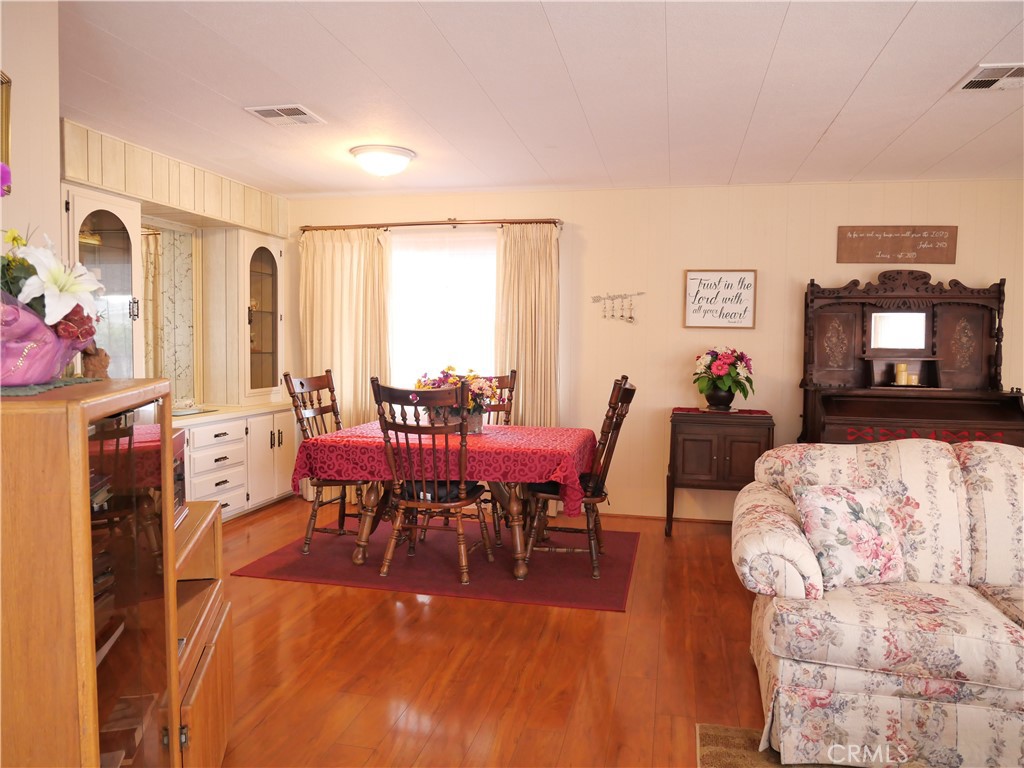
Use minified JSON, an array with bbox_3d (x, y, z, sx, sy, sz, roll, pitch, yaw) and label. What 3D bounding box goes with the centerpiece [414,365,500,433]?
[{"bbox_3d":[-0.337,0.096,4.370,0.510,0.400,0.300,2,3,13],"label":"centerpiece"}]

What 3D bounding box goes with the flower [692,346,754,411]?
[{"bbox_3d":[1.425,-0.032,4.790,0.400,0.440,0.360,2,4,13],"label":"flower"}]

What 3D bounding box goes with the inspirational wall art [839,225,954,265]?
[{"bbox_3d":[2.591,-0.939,4.796,0.734,0.257,0.022,2,3,13],"label":"inspirational wall art"}]

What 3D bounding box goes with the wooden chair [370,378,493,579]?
[{"bbox_3d":[-0.426,0.503,3.915,0.520,1.090,0.600,2,4,15],"label":"wooden chair"}]

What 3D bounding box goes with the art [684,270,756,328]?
[{"bbox_3d":[1.450,-0.592,4.963,0.485,0.405,0.025,2,4,13],"label":"art"}]

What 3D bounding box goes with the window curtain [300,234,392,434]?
[{"bbox_3d":[-1.299,-0.144,5.510,0.750,2.100,0.130,2,4,13],"label":"window curtain"}]

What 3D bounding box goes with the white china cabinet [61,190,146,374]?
[{"bbox_3d":[-2.388,-0.420,3.949,0.330,1.270,0.560,2,4,13],"label":"white china cabinet"}]

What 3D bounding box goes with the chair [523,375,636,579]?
[{"bbox_3d":[0.398,0.504,4.133,0.600,1.090,0.520,2,4,12],"label":"chair"}]

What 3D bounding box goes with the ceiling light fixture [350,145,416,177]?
[{"bbox_3d":[-0.786,-1.336,4.343,0.390,0.140,0.390,2,4,13],"label":"ceiling light fixture"}]

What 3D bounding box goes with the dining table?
[{"bbox_3d":[-0.330,0.664,4.345,1.589,0.734,1.073,2,3,13],"label":"dining table"}]

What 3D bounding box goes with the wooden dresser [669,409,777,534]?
[{"bbox_3d":[1.405,0.606,4.839,0.680,0.830,0.380,2,4,13],"label":"wooden dresser"}]

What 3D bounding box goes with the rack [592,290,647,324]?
[{"bbox_3d":[0.780,-0.560,5.221,0.401,0.238,0.035,2,3,13],"label":"rack"}]

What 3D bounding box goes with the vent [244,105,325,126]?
[{"bbox_3d":[-1.166,-1.371,3.676,0.327,0.025,0.320,2,3,13],"label":"vent"}]

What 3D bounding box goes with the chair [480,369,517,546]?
[{"bbox_3d":[-0.285,0.460,4.765,0.536,1.093,0.597,2,3,13],"label":"chair"}]

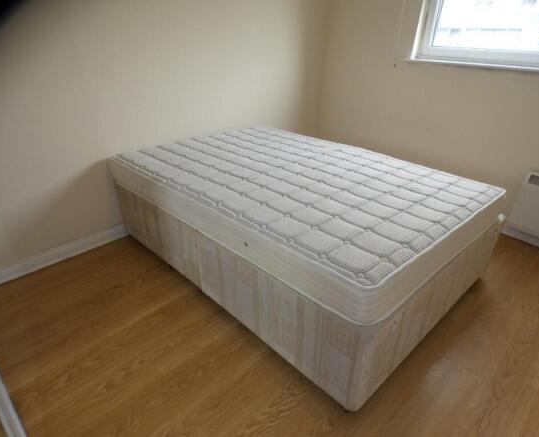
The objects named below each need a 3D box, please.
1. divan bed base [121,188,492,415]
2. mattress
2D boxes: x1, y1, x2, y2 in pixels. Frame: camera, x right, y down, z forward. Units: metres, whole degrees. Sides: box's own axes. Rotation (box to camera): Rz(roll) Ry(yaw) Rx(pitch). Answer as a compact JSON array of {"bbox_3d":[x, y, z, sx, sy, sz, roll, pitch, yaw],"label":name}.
[{"bbox_3d":[0.124,0.051,2.205,1.360,0.404,1.957,-20,32,-39],"label":"divan bed base"},{"bbox_3d":[0.130,-0.206,2.088,1.360,0.163,1.957,-20,32,-39],"label":"mattress"}]

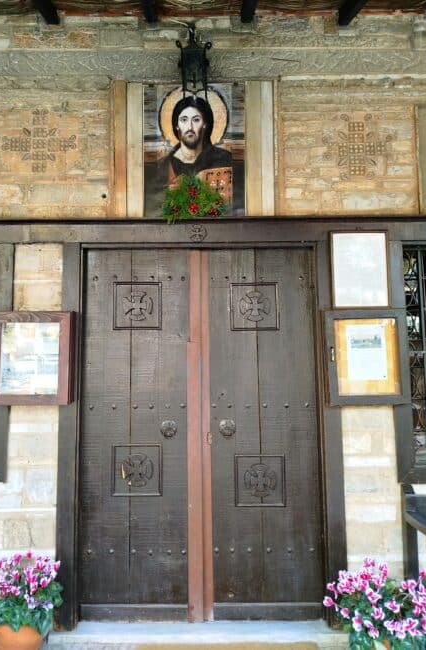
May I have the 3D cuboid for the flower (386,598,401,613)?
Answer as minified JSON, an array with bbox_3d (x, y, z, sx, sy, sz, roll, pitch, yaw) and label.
[{"bbox_3d":[0.766,1.197,1.914,0.068,0.060,0.055,-1,-5,0],"label":"flower"}]

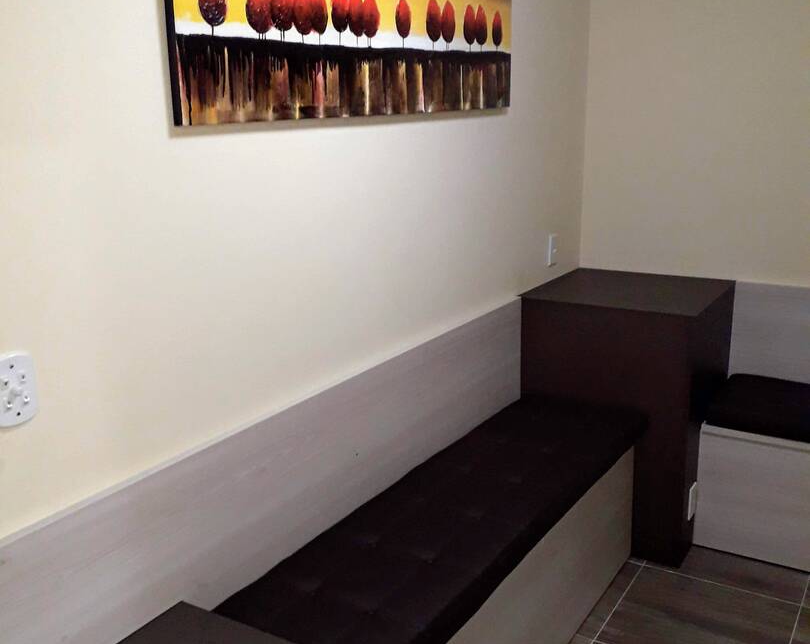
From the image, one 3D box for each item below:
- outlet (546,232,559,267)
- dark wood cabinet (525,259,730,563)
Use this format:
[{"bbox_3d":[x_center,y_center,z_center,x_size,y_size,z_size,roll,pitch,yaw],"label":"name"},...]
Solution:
[{"bbox_3d":[0.581,-0.289,3.307,0.013,0.121,0.076,8,18,31],"label":"outlet"},{"bbox_3d":[0.870,0.324,3.318,0.638,0.930,0.617,8,18,31],"label":"dark wood cabinet"}]

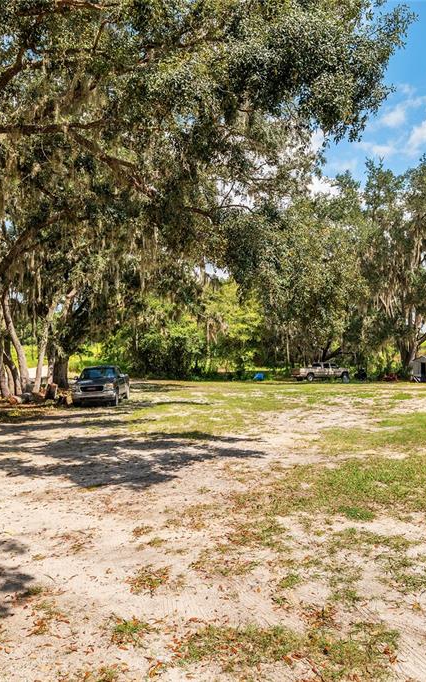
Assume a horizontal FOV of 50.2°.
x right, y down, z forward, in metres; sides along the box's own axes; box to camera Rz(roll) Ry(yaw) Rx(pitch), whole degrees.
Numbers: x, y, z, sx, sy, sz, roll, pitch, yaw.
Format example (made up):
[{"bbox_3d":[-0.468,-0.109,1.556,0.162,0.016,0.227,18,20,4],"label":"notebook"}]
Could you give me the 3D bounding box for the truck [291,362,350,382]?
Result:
[{"bbox_3d":[10.850,3.070,45.500,5.600,1.840,1.930,0,0,-15],"label":"truck"}]

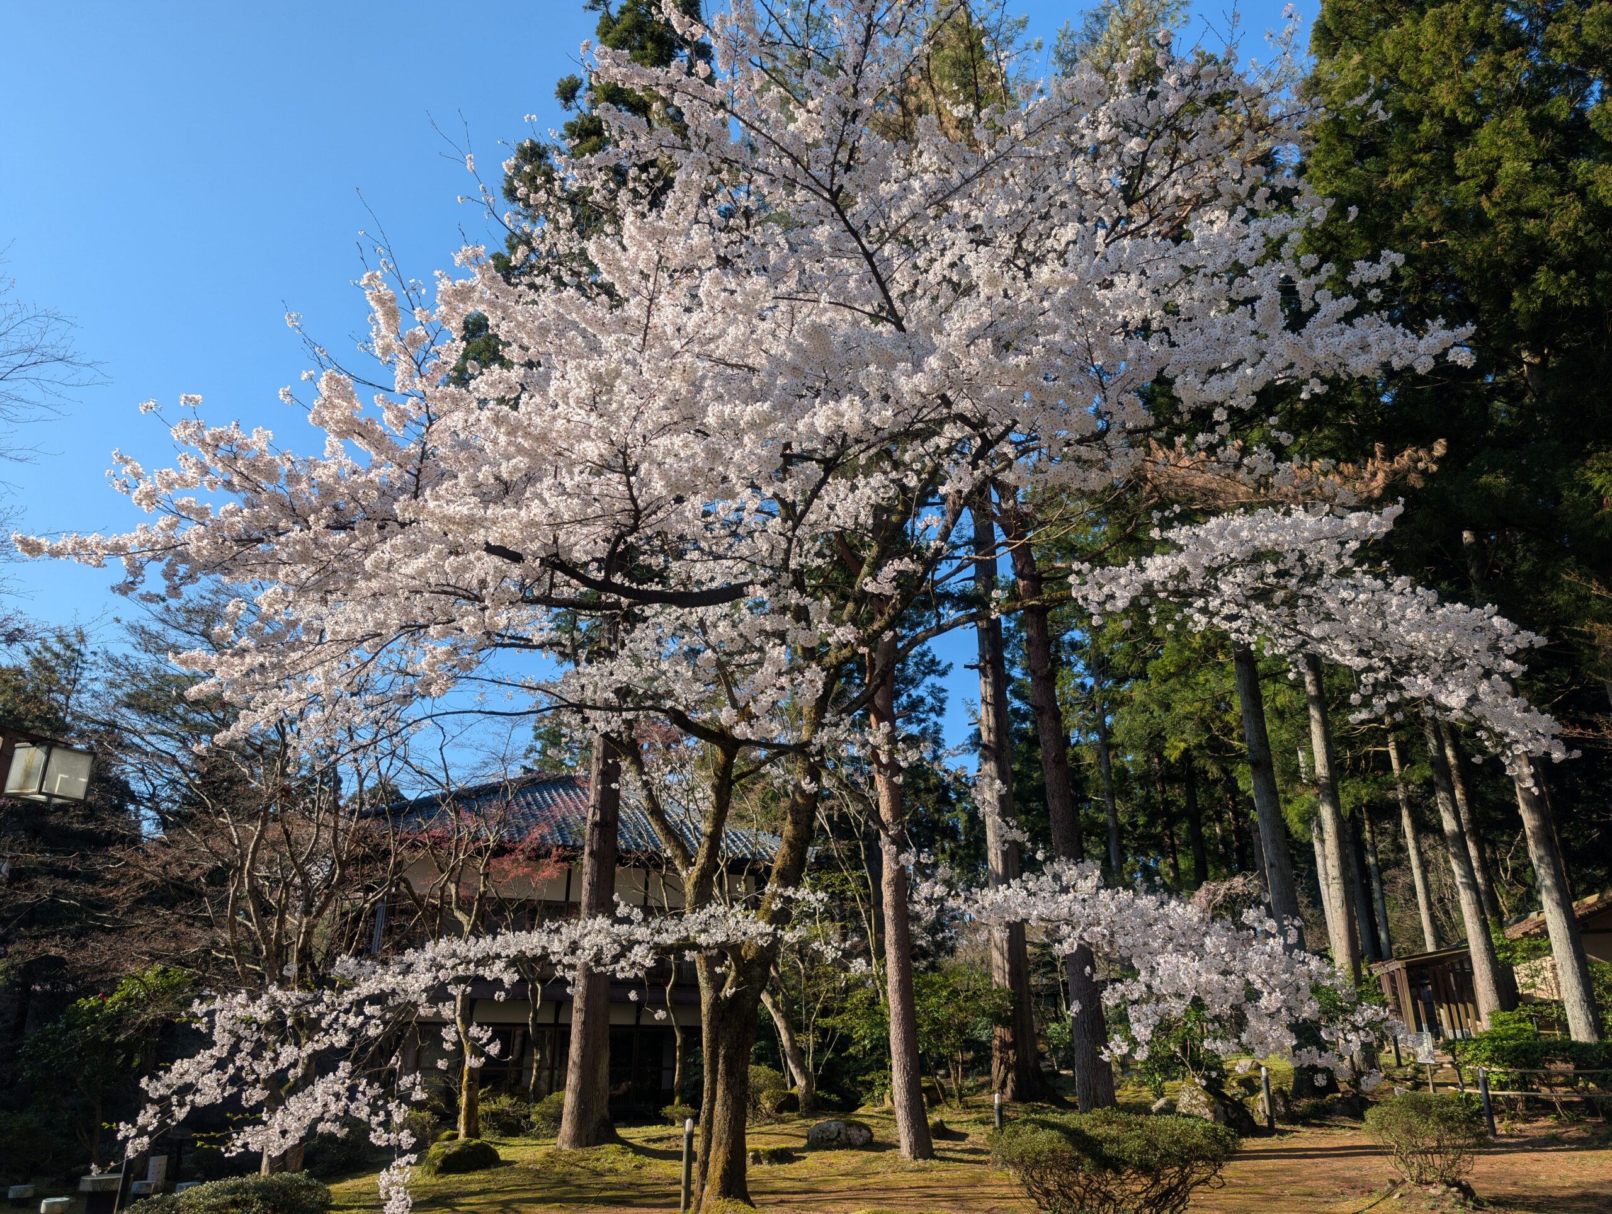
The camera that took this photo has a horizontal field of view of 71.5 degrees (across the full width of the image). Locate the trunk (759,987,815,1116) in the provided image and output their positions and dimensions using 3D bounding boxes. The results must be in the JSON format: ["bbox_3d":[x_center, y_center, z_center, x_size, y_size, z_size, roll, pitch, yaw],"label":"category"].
[{"bbox_3d":[-0.311,8.154,20.500,0.950,2.100,0.500,1,-21,-1],"label":"trunk"}]

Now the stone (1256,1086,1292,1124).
[{"bbox_3d":[6.739,7.165,16.100,0.500,0.530,0.480,-8,-23,20],"label":"stone"}]

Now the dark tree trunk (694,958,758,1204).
[{"bbox_3d":[-0.773,4.574,10.914,0.580,2.196,0.500,0,-18,-4],"label":"dark tree trunk"}]

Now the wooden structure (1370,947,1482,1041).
[{"bbox_3d":[15.158,9.369,27.300,2.000,2.100,2.300,-4,-22,12],"label":"wooden structure"}]

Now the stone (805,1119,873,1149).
[{"bbox_3d":[0.426,6.705,14.306,0.852,0.315,0.550,0,-18,2],"label":"stone"}]

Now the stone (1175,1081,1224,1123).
[{"bbox_3d":[5.379,6.800,15.300,0.660,0.560,0.550,-6,-22,17],"label":"stone"}]

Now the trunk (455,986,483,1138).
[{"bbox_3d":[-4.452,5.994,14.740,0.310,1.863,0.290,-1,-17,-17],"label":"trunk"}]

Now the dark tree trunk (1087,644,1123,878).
[{"bbox_3d":[8.300,4.150,31.035,0.400,6.586,0.400,-5,-19,14],"label":"dark tree trunk"}]

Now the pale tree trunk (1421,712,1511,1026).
[{"bbox_3d":[12.734,5.306,21.728,0.450,6.500,0.450,-11,-24,28],"label":"pale tree trunk"}]

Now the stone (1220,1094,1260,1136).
[{"bbox_3d":[5.775,6.765,14.900,0.520,0.500,0.500,-7,-22,18],"label":"stone"}]

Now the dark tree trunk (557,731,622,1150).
[{"bbox_3d":[-2.792,4.313,15.026,0.700,5.252,0.680,2,-18,-10],"label":"dark tree trunk"}]

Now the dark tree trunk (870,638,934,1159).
[{"bbox_3d":[1.241,3.555,14.583,0.430,6.487,0.420,-3,-19,4],"label":"dark tree trunk"}]

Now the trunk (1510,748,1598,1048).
[{"bbox_3d":[11.812,4.777,17.685,0.460,4.900,0.460,-13,-25,31],"label":"trunk"}]

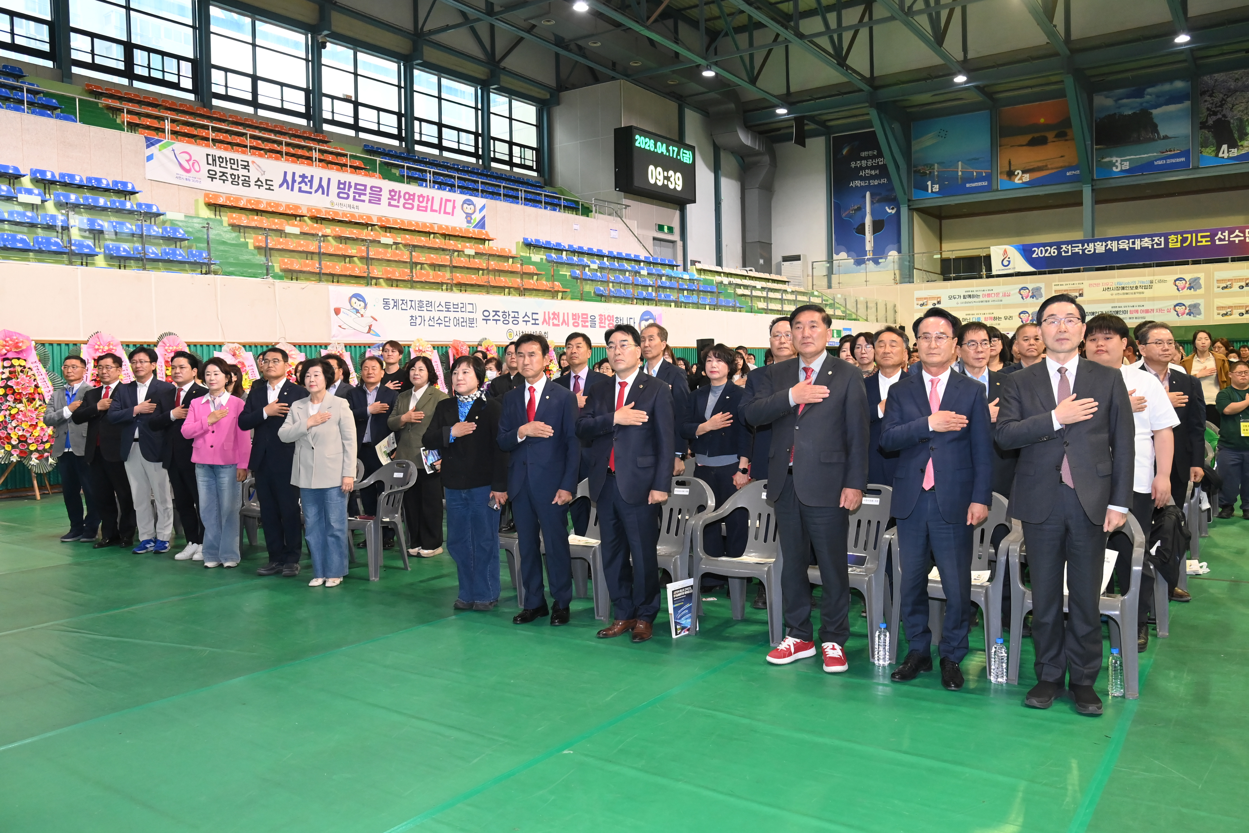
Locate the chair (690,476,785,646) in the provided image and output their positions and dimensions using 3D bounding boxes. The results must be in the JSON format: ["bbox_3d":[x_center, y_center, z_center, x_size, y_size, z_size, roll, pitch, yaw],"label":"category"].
[{"bbox_3d":[0.747,0.795,4.749,0.560,0.810,0.560,1,3,31],"label":"chair"}]

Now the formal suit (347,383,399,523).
[{"bbox_3d":[-2.113,0.374,7.000,0.530,1.330,0.340,0,4,18],"label":"formal suit"}]

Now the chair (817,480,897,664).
[{"bbox_3d":[1.184,0.813,4.490,0.550,0.810,0.540,0,3,32],"label":"chair"}]

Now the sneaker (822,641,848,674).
[{"bbox_3d":[1.043,1.163,4.127,0.115,0.115,0.290,0,4,12],"label":"sneaker"}]

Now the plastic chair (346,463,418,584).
[{"bbox_3d":[-1.854,0.752,6.232,0.560,0.810,0.560,1,5,32],"label":"plastic chair"}]

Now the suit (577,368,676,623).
[{"bbox_3d":[0.008,0.424,4.665,0.490,1.390,0.310,0,3,25],"label":"suit"}]

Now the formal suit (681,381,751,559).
[{"bbox_3d":[0.619,0.441,5.531,0.460,1.300,0.290,0,3,24],"label":"formal suit"}]

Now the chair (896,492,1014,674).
[{"bbox_3d":[1.672,0.805,4.185,0.560,0.810,0.560,1,4,32],"label":"chair"}]

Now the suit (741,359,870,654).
[{"bbox_3d":[0.916,0.395,4.190,0.570,1.440,0.350,0,3,24],"label":"suit"}]

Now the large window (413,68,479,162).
[{"bbox_3d":[-6.505,-10.978,30.500,0.150,2.900,3.100,1,3,39],"label":"large window"}]

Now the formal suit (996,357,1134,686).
[{"bbox_3d":[1.879,0.463,3.555,0.580,1.450,0.360,2,5,37],"label":"formal suit"}]

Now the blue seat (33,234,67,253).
[{"bbox_3d":[-8.950,-2.698,13.000,0.400,0.270,0.420,1,3,40],"label":"blue seat"}]

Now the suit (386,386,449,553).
[{"bbox_3d":[-1.768,0.428,7.159,0.500,1.409,0.320,0,3,25],"label":"suit"}]

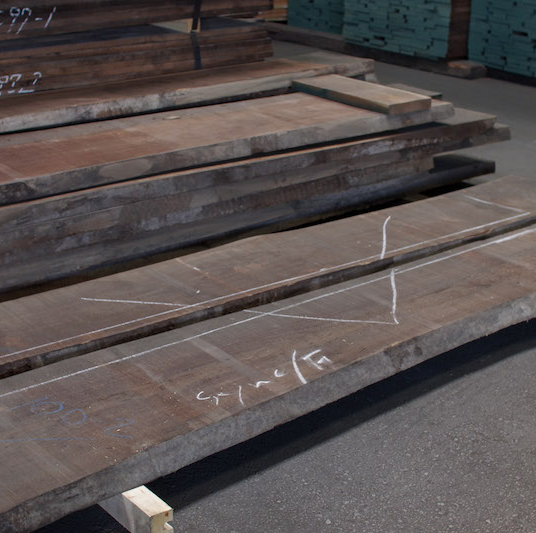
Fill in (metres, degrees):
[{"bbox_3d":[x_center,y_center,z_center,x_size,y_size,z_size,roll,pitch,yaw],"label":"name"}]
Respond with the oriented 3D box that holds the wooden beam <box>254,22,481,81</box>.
[{"bbox_3d":[0.847,-1.971,9.090,0.190,0.097,2.898,-14,25,-33],"label":"wooden beam"}]

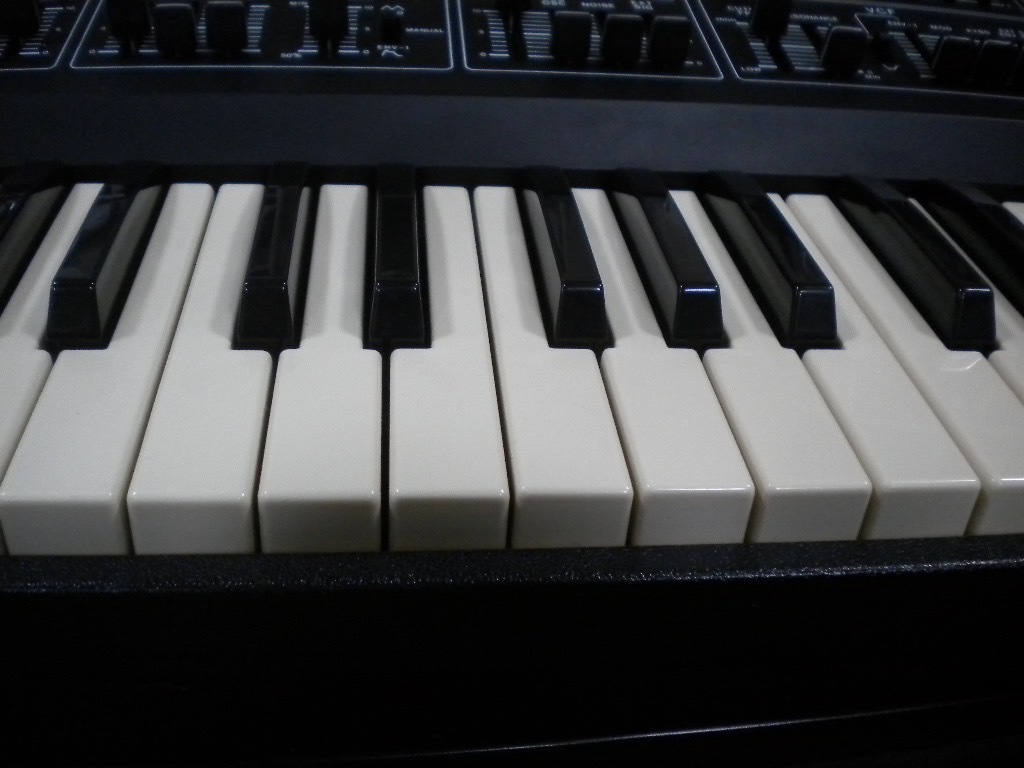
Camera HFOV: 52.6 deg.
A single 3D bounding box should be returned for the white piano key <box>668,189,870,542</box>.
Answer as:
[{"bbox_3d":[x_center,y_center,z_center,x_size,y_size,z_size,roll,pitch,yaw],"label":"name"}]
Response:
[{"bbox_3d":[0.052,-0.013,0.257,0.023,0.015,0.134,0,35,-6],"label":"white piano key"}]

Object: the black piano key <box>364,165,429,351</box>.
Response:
[{"bbox_3d":[-0.029,-0.036,0.260,0.012,0.012,0.078,0,35,-6],"label":"black piano key"}]

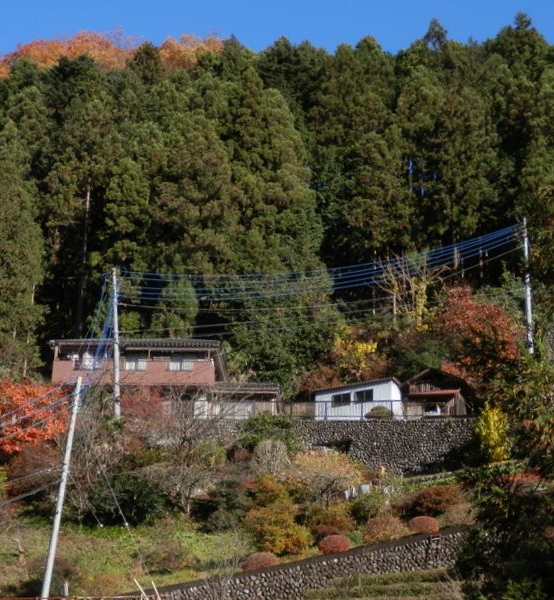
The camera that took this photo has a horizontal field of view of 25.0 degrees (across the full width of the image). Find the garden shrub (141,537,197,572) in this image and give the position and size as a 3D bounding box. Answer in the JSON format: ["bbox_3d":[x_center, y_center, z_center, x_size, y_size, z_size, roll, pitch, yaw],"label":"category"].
[{"bbox_3d":[-4.522,10.706,52.500,2.360,1.510,2.120,0,-15,0],"label":"garden shrub"}]

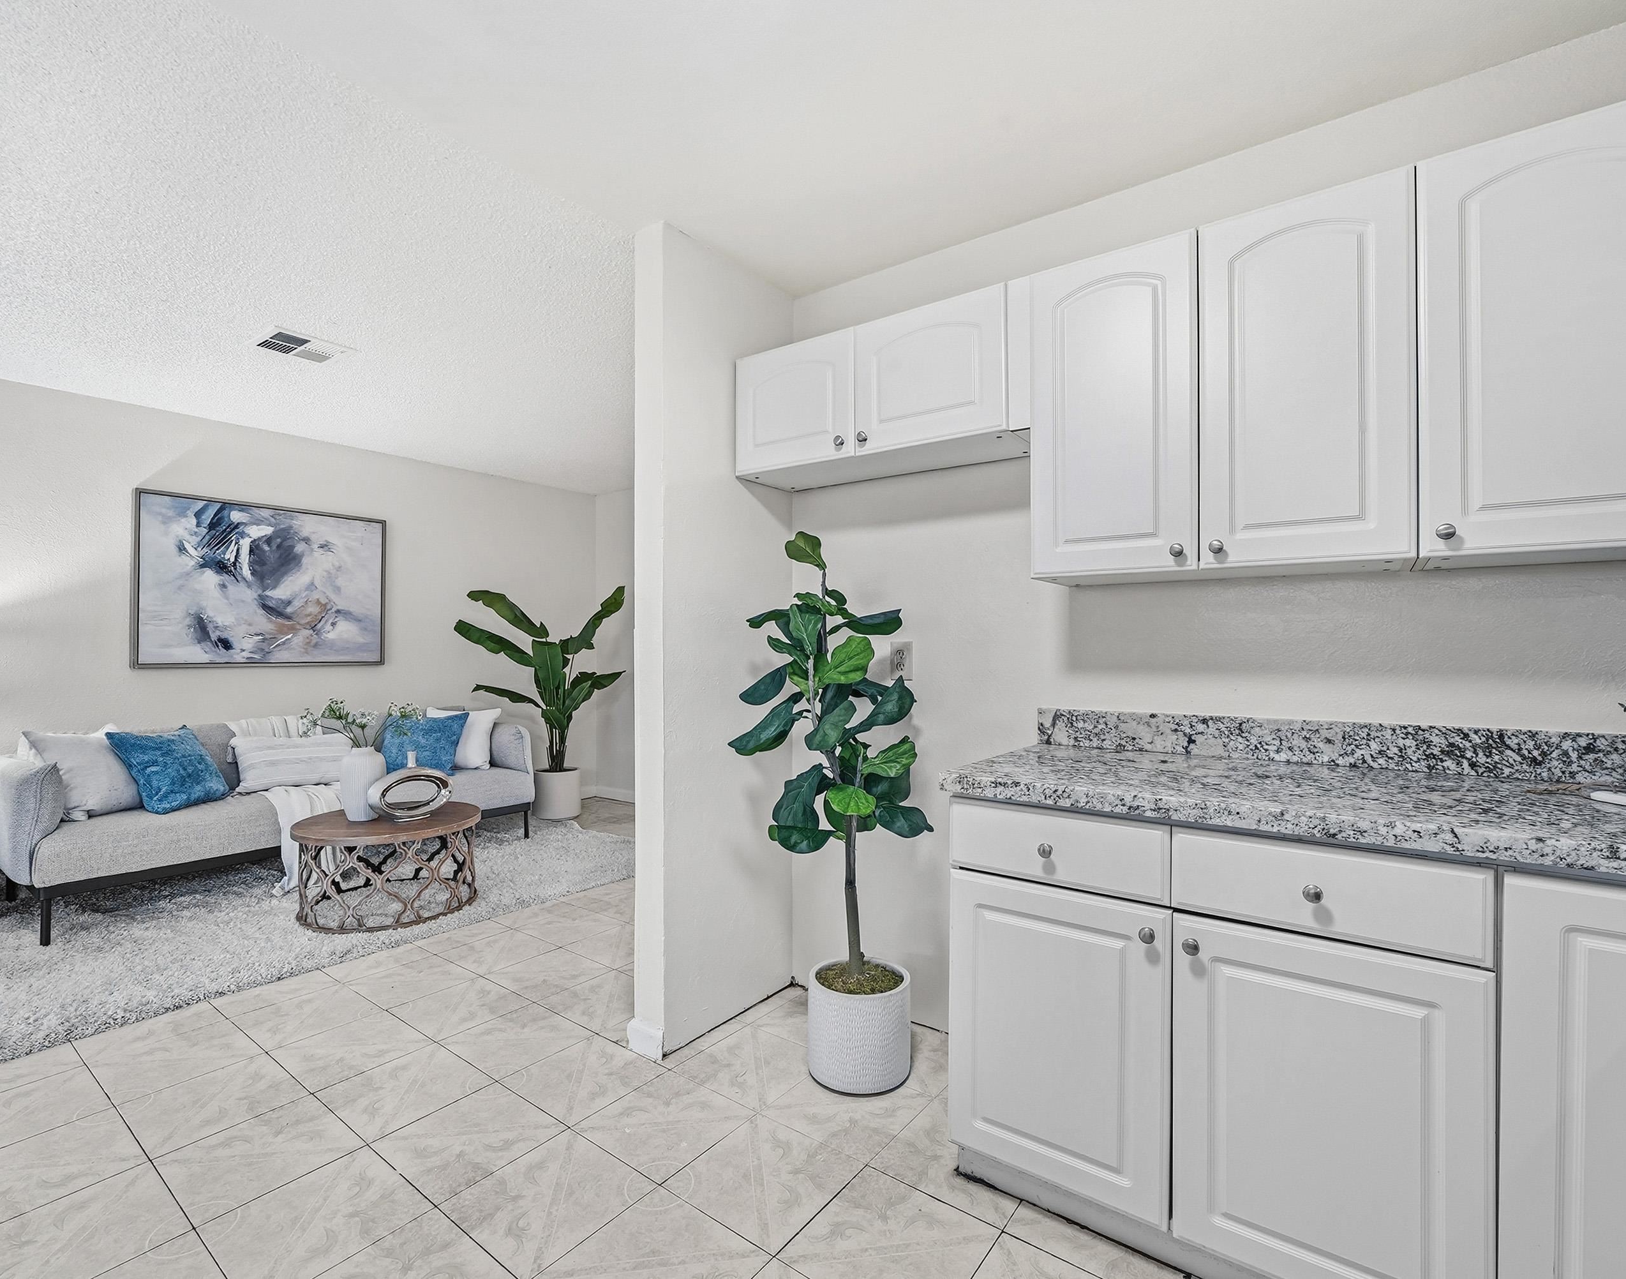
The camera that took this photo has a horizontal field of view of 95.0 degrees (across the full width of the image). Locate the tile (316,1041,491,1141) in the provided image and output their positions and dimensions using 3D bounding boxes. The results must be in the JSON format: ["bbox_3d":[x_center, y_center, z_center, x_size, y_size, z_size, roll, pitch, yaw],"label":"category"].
[{"bbox_3d":[-1.100,1.220,2.015,0.330,0.010,0.330,0,0,37],"label":"tile"}]

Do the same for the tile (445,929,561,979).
[{"bbox_3d":[-1.219,1.222,2.902,0.325,0.010,0.325,0,-1,37],"label":"tile"}]

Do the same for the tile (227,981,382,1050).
[{"bbox_3d":[-1.628,1.221,2.404,0.330,0.010,0.330,0,0,37],"label":"tile"}]

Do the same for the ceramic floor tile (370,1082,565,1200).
[{"bbox_3d":[-0.823,1.202,1.795,0.325,0.010,0.325,0,-1,37],"label":"ceramic floor tile"}]

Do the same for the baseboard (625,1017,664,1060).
[{"bbox_3d":[-0.486,1.174,2.187,0.127,0.088,0.016,0,0,37],"label":"baseboard"}]

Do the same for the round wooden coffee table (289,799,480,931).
[{"bbox_3d":[-1.906,1.009,3.373,0.750,0.395,0.750,0,-1,0],"label":"round wooden coffee table"}]

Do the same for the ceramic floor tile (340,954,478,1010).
[{"bbox_3d":[-1.427,1.223,2.658,0.330,0.010,0.330,0,0,37],"label":"ceramic floor tile"}]

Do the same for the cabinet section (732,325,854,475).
[{"bbox_3d":[0.021,-0.722,2.430,0.462,0.378,0.300,0,0,36],"label":"cabinet section"}]

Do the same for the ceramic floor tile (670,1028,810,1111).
[{"bbox_3d":[-0.175,1.228,2.155,0.331,0.010,0.331,0,-1,37],"label":"ceramic floor tile"}]

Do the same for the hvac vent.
[{"bbox_3d":[-2.102,-1.202,3.086,0.250,0.020,0.300,0,-1,37],"label":"hvac vent"}]

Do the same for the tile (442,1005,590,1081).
[{"bbox_3d":[-0.890,1.211,2.251,0.325,0.010,0.325,0,-1,37],"label":"tile"}]

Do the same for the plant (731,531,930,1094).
[{"bbox_3d":[0.049,0.454,2.127,0.570,1.530,0.520,0,0,0],"label":"plant"}]

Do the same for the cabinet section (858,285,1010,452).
[{"bbox_3d":[0.396,-0.720,2.158,0.461,0.378,0.300,0,0,36],"label":"cabinet section"}]

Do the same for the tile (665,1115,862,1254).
[{"bbox_3d":[-0.106,1.204,1.667,0.325,0.010,0.325,0,-1,37],"label":"tile"}]

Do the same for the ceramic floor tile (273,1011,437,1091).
[{"bbox_3d":[-1.364,1.220,2.210,0.330,0.010,0.330,0,0,37],"label":"ceramic floor tile"}]

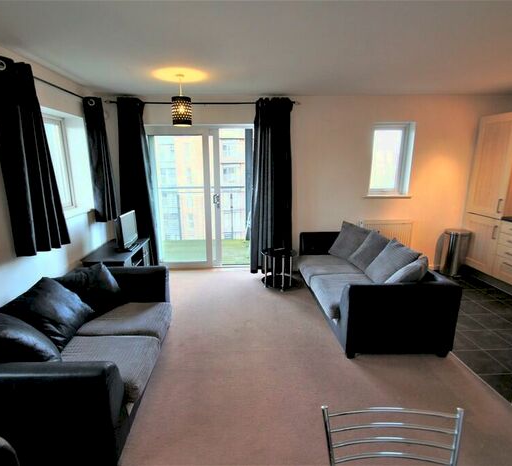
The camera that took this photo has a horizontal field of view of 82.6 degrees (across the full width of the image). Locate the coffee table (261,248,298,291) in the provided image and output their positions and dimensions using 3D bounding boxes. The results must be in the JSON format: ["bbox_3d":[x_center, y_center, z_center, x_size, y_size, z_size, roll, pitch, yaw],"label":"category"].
[{"bbox_3d":[0.316,0.468,3.813,0.450,0.450,0.450,-1,14,-3],"label":"coffee table"}]

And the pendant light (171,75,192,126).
[{"bbox_3d":[-0.766,-1.361,3.014,0.200,0.475,0.200,-1,14,-3],"label":"pendant light"}]

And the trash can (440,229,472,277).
[{"bbox_3d":[2.843,0.285,4.161,0.280,0.640,0.290,0,14,0],"label":"trash can"}]

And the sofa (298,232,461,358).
[{"bbox_3d":[1.135,0.497,3.267,0.880,0.650,1.920,-1,14,-3],"label":"sofa"}]

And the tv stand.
[{"bbox_3d":[-1.673,0.458,3.647,0.485,0.548,0.910,-1,14,-3],"label":"tv stand"}]

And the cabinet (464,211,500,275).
[{"bbox_3d":[3.300,0.134,3.931,0.580,0.725,0.600,-1,14,-3],"label":"cabinet"}]

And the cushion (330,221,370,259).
[{"bbox_3d":[1.168,0.135,3.558,0.150,0.480,0.500,23,4,-29],"label":"cushion"}]

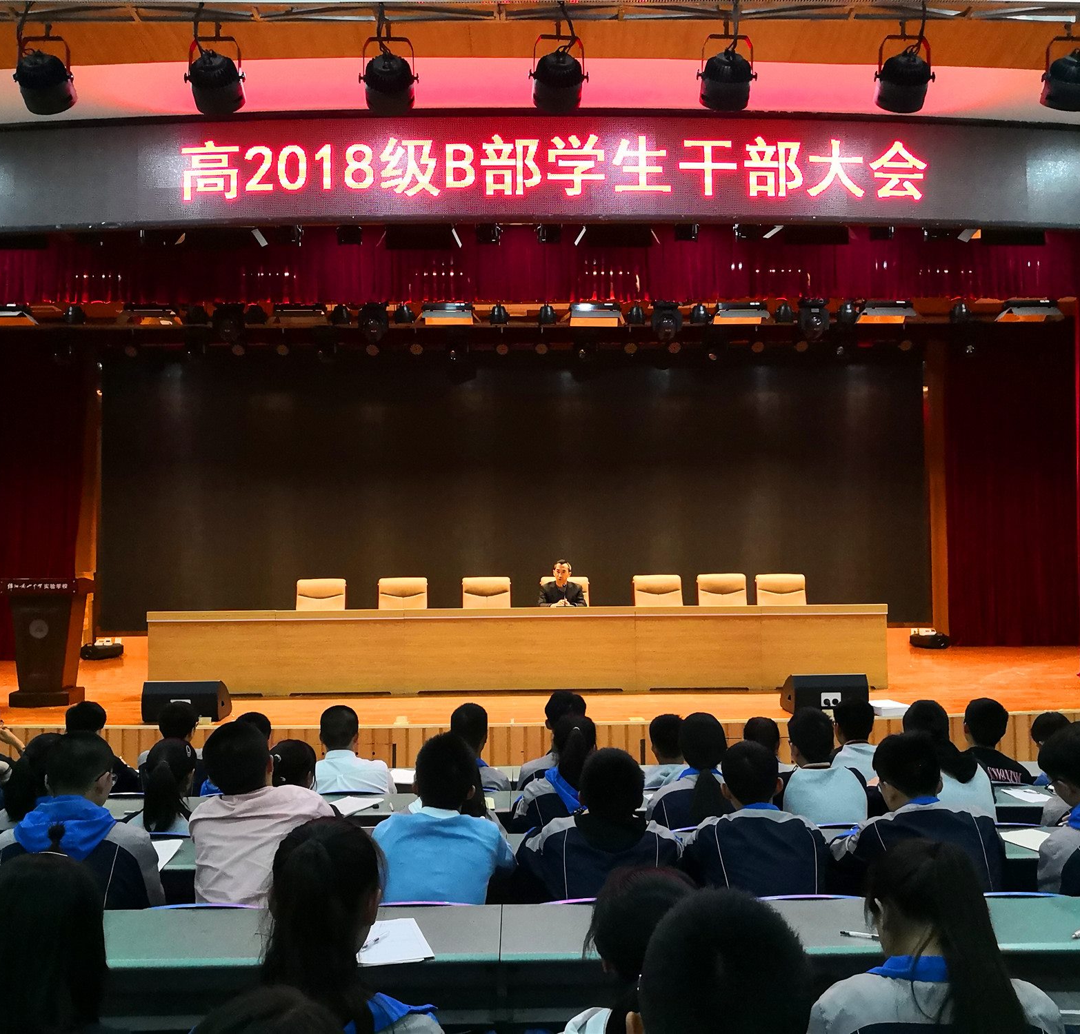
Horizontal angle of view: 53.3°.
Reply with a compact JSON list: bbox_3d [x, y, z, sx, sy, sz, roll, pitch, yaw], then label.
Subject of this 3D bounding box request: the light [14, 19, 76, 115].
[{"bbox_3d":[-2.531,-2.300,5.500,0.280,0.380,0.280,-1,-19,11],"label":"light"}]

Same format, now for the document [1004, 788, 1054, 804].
[{"bbox_3d":[2.115,1.188,4.595,0.160,0.008,0.285,0,-4,-1],"label":"document"}]

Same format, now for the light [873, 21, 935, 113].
[{"bbox_3d":[1.814,-2.229,5.350,0.285,0.421,0.280,0,-2,-2],"label":"light"}]

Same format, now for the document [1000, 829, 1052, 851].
[{"bbox_3d":[1.664,1.069,3.558,0.205,0.008,0.290,1,-4,-21],"label":"document"}]

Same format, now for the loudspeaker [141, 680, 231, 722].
[{"bbox_3d":[-2.676,1.383,8.211,0.580,0.325,0.430,0,-4,-1],"label":"loudspeaker"}]

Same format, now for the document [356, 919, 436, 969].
[{"bbox_3d":[-0.364,0.957,2.437,0.205,0.008,0.290,1,-4,-16],"label":"document"}]

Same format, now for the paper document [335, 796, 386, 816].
[{"bbox_3d":[-0.751,1.158,4.358,0.220,0.012,0.300,-2,-3,19],"label":"paper document"}]

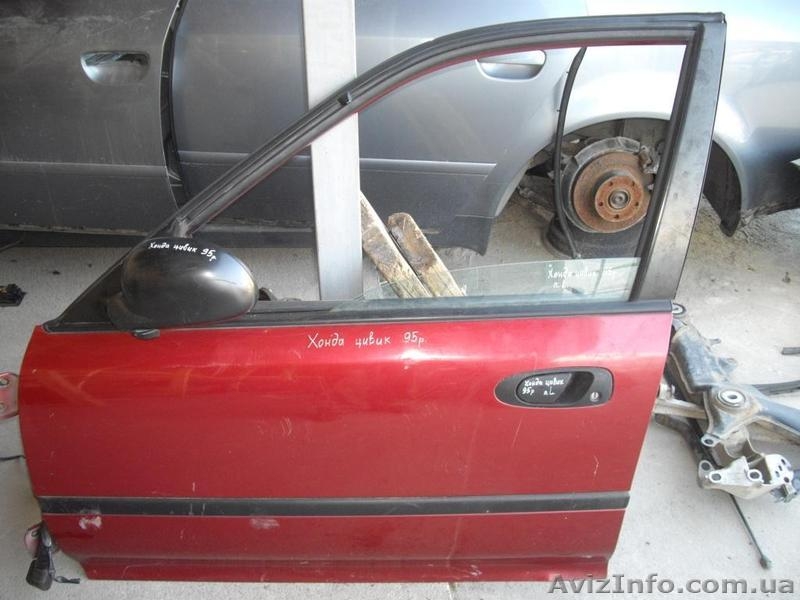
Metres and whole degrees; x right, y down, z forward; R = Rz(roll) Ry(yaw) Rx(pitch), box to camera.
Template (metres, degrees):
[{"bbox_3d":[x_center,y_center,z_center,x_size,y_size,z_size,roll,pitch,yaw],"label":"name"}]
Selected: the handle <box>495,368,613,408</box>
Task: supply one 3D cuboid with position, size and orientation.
[{"bbox_3d":[0.254,0.147,1.455,0.194,0.067,0.040,0,29,0],"label":"handle"}]

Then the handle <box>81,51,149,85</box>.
[{"bbox_3d":[-0.741,-0.604,2.280,0.178,0.082,0.045,0,29,1],"label":"handle"}]

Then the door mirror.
[{"bbox_3d":[-0.329,-0.024,1.335,0.218,0.130,0.105,-2,31,-3],"label":"door mirror"}]

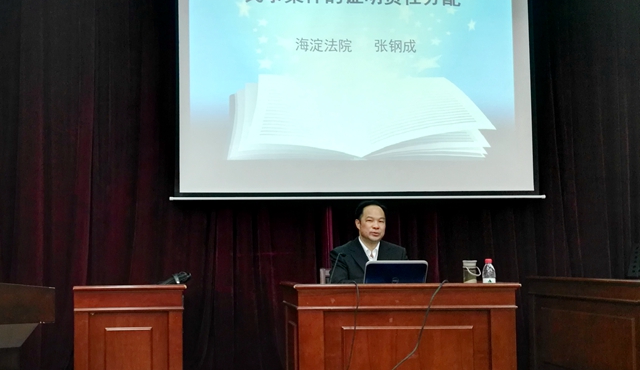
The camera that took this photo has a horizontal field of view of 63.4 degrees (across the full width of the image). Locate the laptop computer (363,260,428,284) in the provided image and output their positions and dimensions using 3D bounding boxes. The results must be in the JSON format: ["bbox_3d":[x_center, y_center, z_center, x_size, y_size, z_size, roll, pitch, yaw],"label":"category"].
[{"bbox_3d":[0.406,0.545,2.975,0.360,0.250,0.326,0,-5,-11],"label":"laptop computer"}]

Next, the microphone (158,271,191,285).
[{"bbox_3d":[-0.809,0.550,2.850,0.230,0.055,0.055,-24,-5,0],"label":"microphone"}]

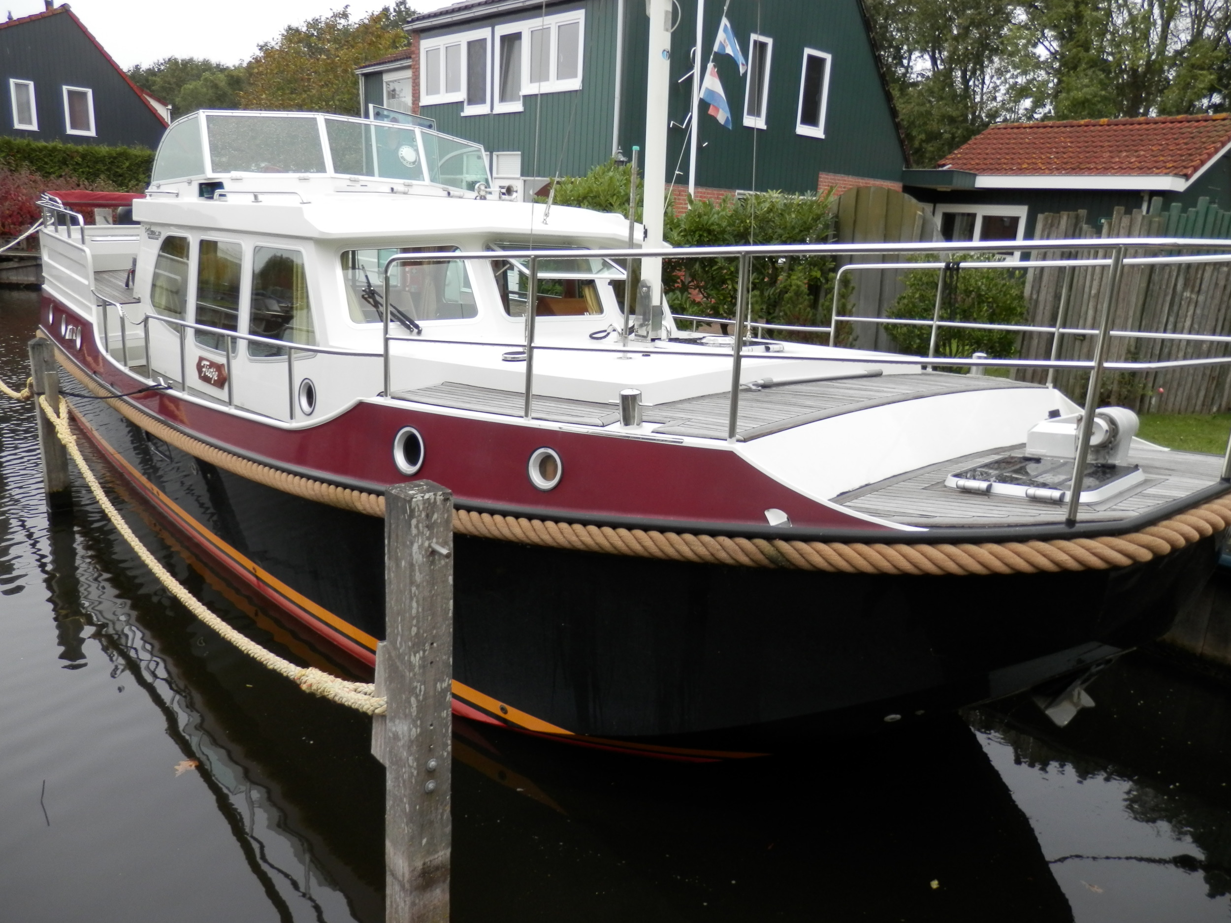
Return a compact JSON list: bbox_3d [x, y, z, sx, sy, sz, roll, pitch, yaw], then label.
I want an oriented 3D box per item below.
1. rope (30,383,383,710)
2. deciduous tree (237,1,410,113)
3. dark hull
[{"bbox_3d":[-2.371,0.280,4.514,0.140,0.600,5.200,-9,18,-40],"label":"rope"},{"bbox_3d":[-10.579,-11.901,33.555,8.500,9.569,8.500,-1,14,-17],"label":"deciduous tree"},{"bbox_3d":[-1.538,-0.269,7.279,3.895,1.087,10.557,-10,18,-43],"label":"dark hull"}]

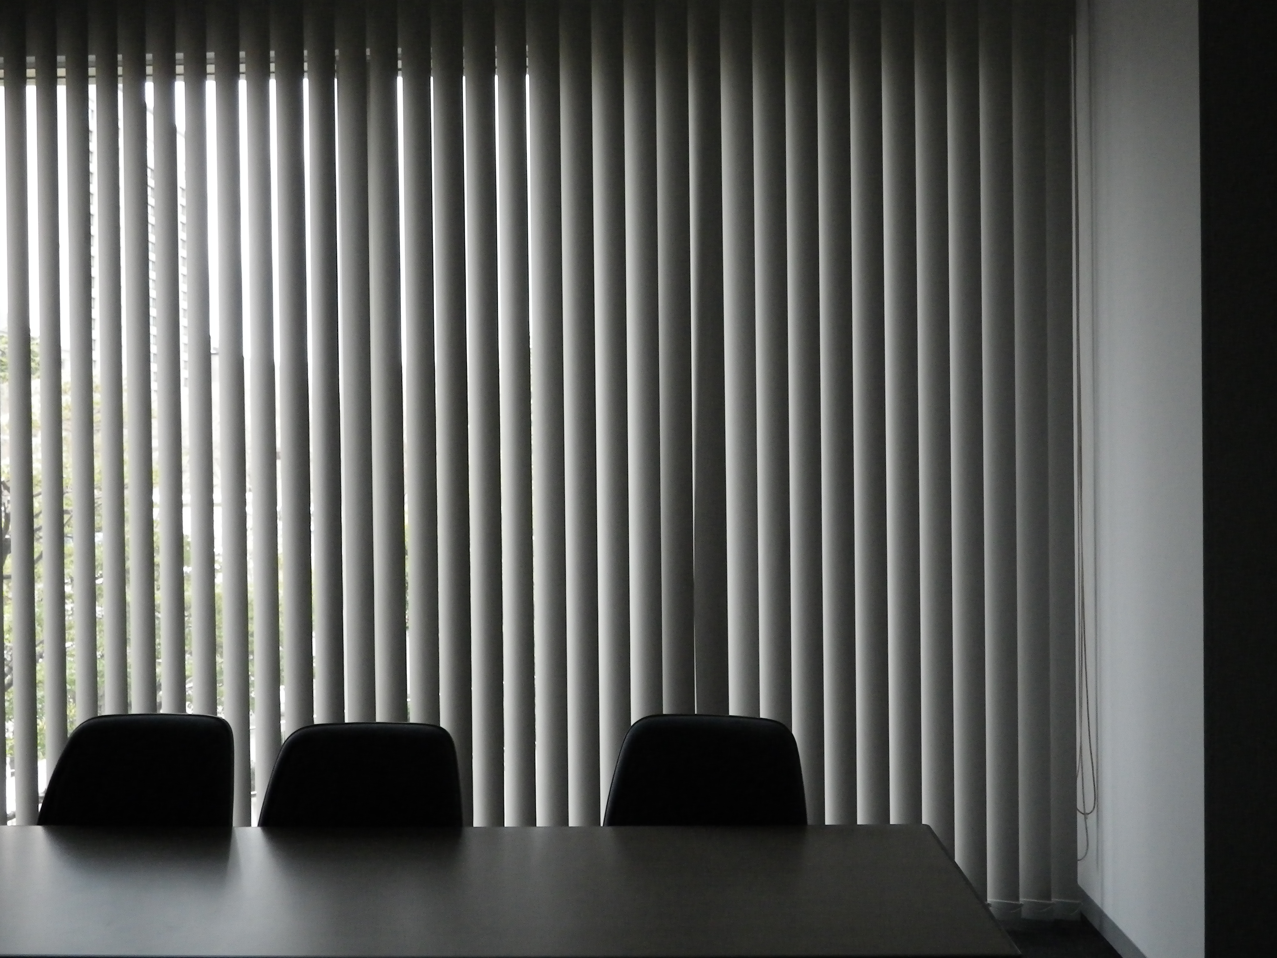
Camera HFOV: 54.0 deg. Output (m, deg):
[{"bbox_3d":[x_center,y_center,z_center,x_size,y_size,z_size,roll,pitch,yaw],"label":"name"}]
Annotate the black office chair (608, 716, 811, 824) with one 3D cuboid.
[{"bbox_3d":[0.094,0.952,2.444,0.500,0.885,0.560,-1,1,16],"label":"black office chair"}]

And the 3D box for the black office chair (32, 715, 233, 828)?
[{"bbox_3d":[-1.095,0.966,2.538,0.500,0.885,0.560,-1,1,5],"label":"black office chair"}]

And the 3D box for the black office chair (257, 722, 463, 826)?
[{"bbox_3d":[-0.580,0.961,2.408,0.500,0.885,0.560,-1,1,2],"label":"black office chair"}]

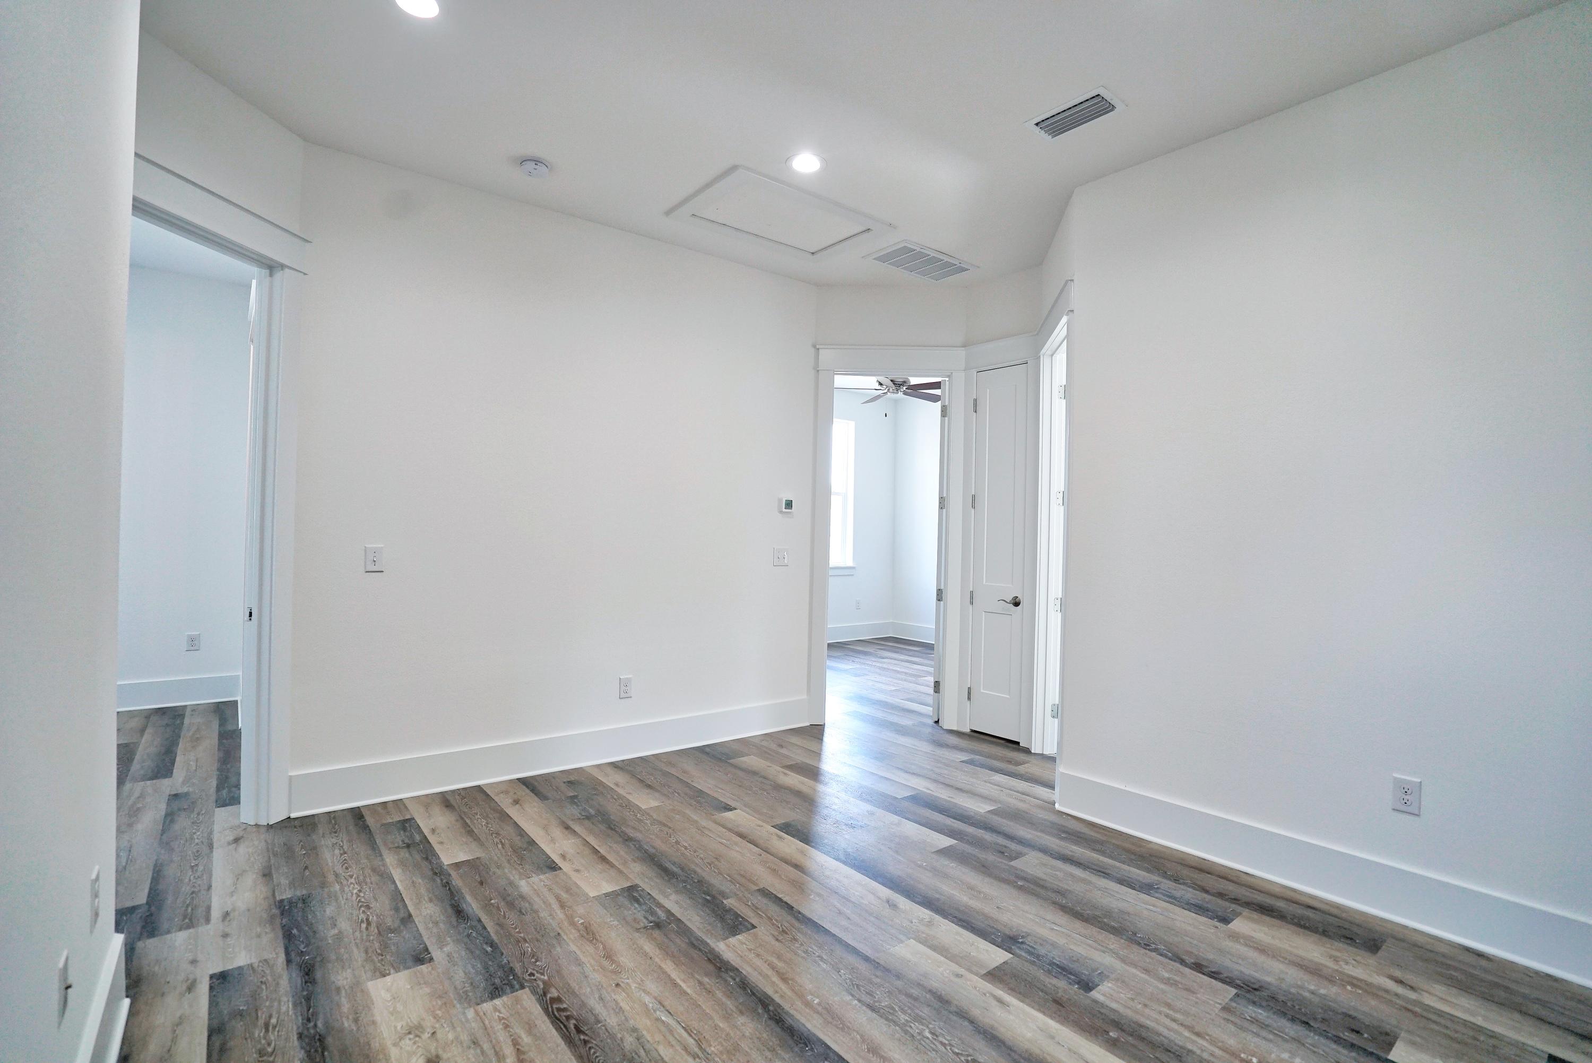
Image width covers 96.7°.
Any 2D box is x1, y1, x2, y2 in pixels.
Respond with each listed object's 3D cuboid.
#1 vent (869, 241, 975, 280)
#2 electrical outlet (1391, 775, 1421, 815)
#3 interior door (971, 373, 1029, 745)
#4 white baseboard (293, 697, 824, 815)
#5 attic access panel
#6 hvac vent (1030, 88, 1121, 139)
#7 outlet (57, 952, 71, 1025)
[{"bbox_3d":[0.803,-1.685,4.486,0.670,0.025,0.355,1,0,-38],"label":"vent"},{"bbox_3d":[2.164,0.933,2.507,0.010,0.126,0.076,1,0,-40],"label":"electrical outlet"},{"bbox_3d":[1.340,0.126,4.654,0.040,2.430,0.398,1,0,-40],"label":"interior door"},{"bbox_3d":[-1.090,1.220,4.038,2.910,0.186,0.027,1,0,-36],"label":"white baseboard"},{"bbox_3d":[-0.077,-1.706,3.916,1.060,0.028,0.695,1,0,-38],"label":"attic access panel"},{"bbox_3d":[1.137,-1.683,2.885,0.197,0.025,0.330,1,0,-39],"label":"hvac vent"},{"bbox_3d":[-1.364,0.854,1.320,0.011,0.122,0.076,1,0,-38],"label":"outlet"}]

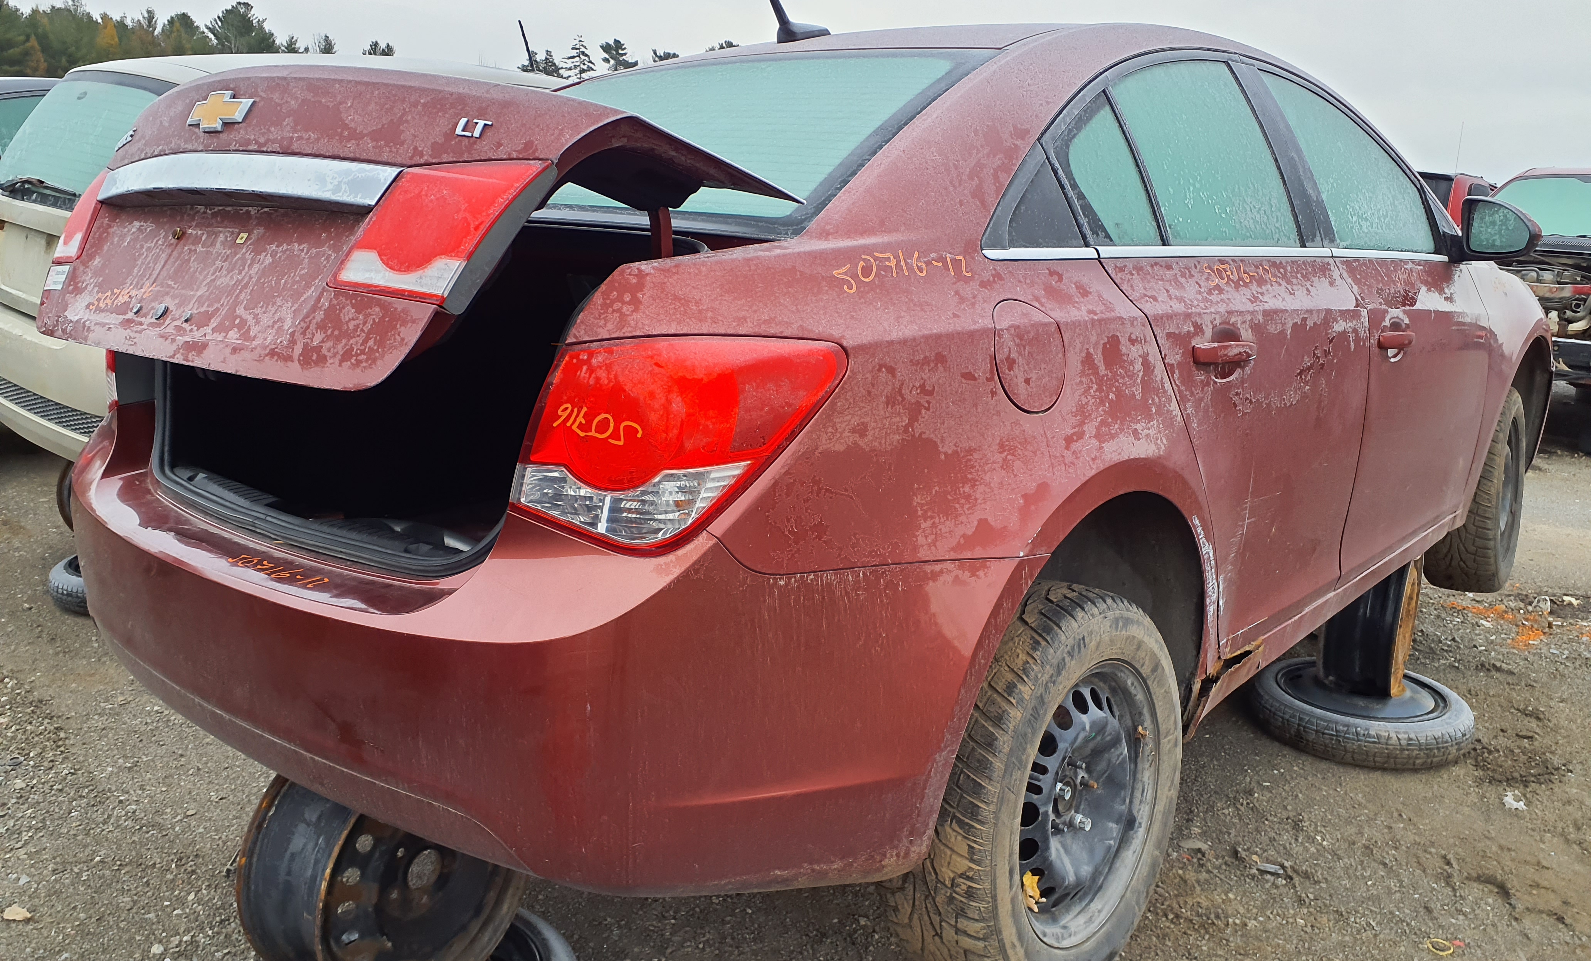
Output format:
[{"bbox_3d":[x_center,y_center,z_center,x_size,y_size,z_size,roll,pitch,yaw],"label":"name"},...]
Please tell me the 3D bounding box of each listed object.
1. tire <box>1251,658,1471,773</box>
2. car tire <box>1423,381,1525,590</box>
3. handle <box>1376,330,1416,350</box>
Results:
[{"bbox_3d":[1.575,0.642,3.280,0.572,0.118,0.572,0,13,0],"label":"tire"},{"bbox_3d":[2.205,0.029,3.784,0.212,0.660,0.660,9,16,37],"label":"car tire"},{"bbox_3d":[1.338,-0.313,2.610,0.046,0.036,0.210,11,17,41],"label":"handle"}]

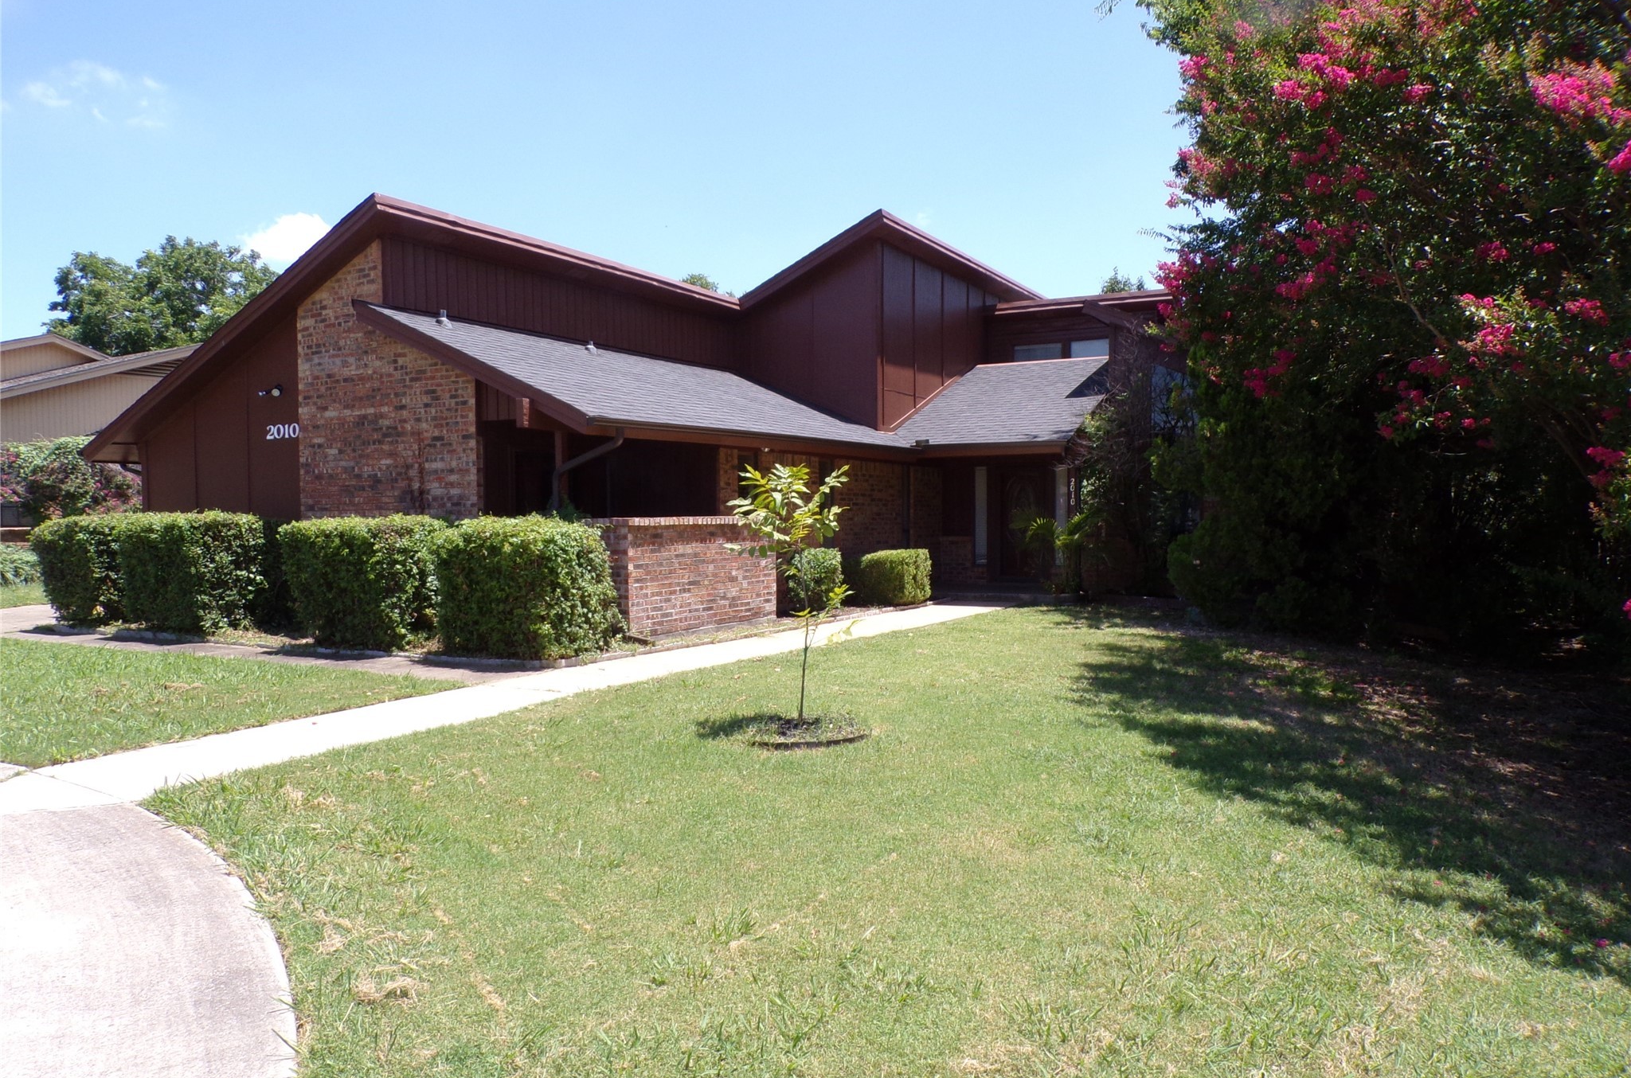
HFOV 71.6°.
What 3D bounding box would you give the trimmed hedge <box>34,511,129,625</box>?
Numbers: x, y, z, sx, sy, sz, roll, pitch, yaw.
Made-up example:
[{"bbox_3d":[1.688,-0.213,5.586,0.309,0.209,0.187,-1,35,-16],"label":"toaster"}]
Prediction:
[{"bbox_3d":[-10.015,0.398,15.759,1.550,1.475,0.950,0,2,29],"label":"trimmed hedge"}]

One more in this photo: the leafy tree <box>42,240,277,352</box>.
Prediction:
[{"bbox_3d":[-19.482,-4.173,33.885,8.000,9.841,8.000,-1,2,-30],"label":"leafy tree"}]

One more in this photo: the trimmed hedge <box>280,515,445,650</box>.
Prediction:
[{"bbox_3d":[-5.161,0.439,13.142,1.780,1.465,1.000,0,2,29],"label":"trimmed hedge"}]

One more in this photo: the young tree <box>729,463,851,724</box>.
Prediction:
[{"bbox_3d":[-0.174,0.384,8.111,0.870,1.852,0.820,-1,2,-1],"label":"young tree"}]

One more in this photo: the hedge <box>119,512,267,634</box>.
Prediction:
[{"bbox_3d":[-8.128,0.403,14.730,1.650,1.505,0.950,0,2,29],"label":"hedge"}]

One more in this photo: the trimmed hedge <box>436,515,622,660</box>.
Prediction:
[{"bbox_3d":[-3.115,0.458,12.112,1.500,1.425,1.150,0,2,29],"label":"trimmed hedge"}]

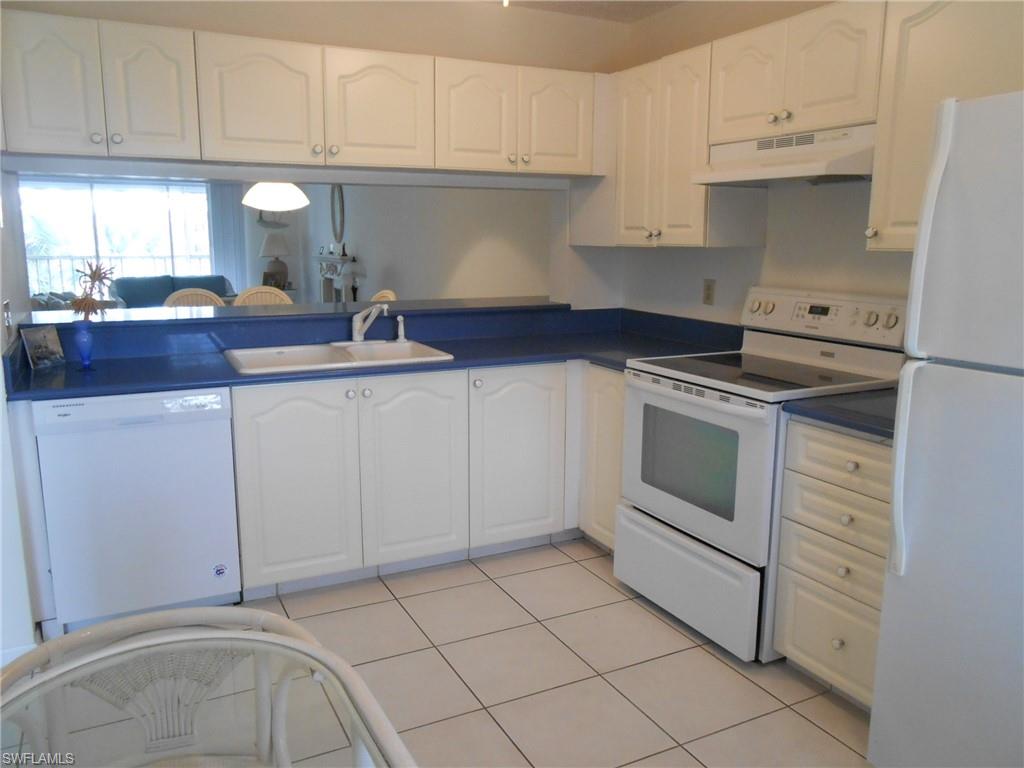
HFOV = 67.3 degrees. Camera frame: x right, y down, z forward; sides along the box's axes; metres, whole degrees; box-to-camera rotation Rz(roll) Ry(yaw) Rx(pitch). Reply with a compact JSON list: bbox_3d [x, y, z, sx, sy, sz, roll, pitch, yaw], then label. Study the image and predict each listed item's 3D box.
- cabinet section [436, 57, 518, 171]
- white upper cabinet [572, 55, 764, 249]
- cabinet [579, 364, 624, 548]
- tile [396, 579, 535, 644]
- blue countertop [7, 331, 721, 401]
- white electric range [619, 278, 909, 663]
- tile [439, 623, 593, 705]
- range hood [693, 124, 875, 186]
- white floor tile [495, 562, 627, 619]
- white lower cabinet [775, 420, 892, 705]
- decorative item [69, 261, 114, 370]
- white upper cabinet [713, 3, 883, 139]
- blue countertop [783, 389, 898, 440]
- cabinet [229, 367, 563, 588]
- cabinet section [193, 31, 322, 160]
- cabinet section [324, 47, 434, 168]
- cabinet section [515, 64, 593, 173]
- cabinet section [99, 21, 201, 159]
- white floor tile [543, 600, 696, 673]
[{"bbox_3d":[-0.220,-1.170,3.449,0.389,0.447,0.330,-5,11,-26],"label":"cabinet section"},{"bbox_3d":[0.679,-1.013,3.499,0.329,0.764,1.035,-5,12,-26],"label":"white upper cabinet"},{"bbox_3d":[0.678,0.285,3.405,0.621,0.776,0.419,-5,12,-26],"label":"cabinet"},{"bbox_3d":[-0.174,0.863,2.925,0.401,0.010,0.401,-5,11,-26],"label":"tile"},{"bbox_3d":[-0.407,-0.080,3.130,2.745,0.040,1.020,-5,12,-26],"label":"blue countertop"},{"bbox_3d":[0.912,0.259,2.860,0.710,1.180,0.762,-5,11,-26],"label":"white electric range"},{"bbox_3d":[0.010,0.927,2.568,0.402,0.010,0.402,-5,12,-26],"label":"tile"},{"bbox_3d":[1.023,-0.799,2.737,0.483,0.150,0.761,-5,11,-26],"label":"range hood"},{"bbox_3d":[0.189,0.831,3.104,0.401,0.010,0.401,-5,11,-26],"label":"white floor tile"},{"bbox_3d":[1.232,0.487,2.311,0.621,0.776,0.532,-5,12,-26],"label":"white lower cabinet"},{"bbox_3d":[-1.566,-0.251,2.872,0.138,0.396,0.150,-5,11,-26],"label":"decorative item"},{"bbox_3d":[1.092,-1.070,2.724,0.328,0.389,0.761,-5,11,-26],"label":"white upper cabinet"},{"bbox_3d":[1.216,0.088,2.225,0.662,0.040,0.534,-5,12,-26],"label":"blue countertop"},{"bbox_3d":[-0.501,0.296,3.392,1.421,0.786,0.600,-5,11,-26],"label":"cabinet"},{"bbox_3d":[-1.014,-1.100,3.064,0.462,0.447,0.330,-5,11,-26],"label":"cabinet section"},{"bbox_3d":[-0.601,-1.136,3.264,0.459,0.447,0.330,-5,11,-26],"label":"cabinet section"},{"bbox_3d":[0.130,-1.201,3.619,0.391,0.447,0.330,-5,11,-26],"label":"cabinet section"},{"bbox_3d":[-1.359,-1.069,2.896,0.308,0.447,0.330,-5,11,-26],"label":"cabinet section"},{"bbox_3d":[0.374,0.895,2.746,0.402,0.010,0.402,-5,12,-26],"label":"white floor tile"}]

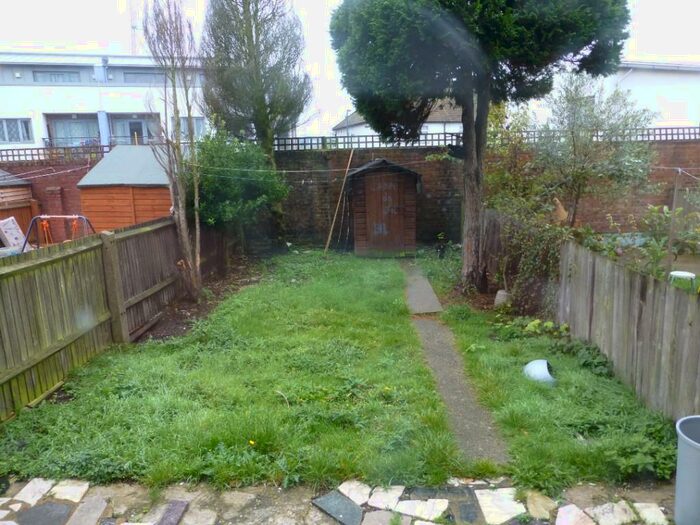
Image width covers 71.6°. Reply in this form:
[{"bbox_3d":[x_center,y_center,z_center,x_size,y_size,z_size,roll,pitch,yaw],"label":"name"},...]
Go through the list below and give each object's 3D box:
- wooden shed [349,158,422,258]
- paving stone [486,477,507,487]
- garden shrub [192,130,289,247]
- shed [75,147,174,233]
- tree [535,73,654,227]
[{"bbox_3d":[0.666,-1.131,9.829,1.420,1.890,1.200,-2,12,0],"label":"wooden shed"},{"bbox_3d":[0.850,1.290,2.835,0.125,0.030,0.090,-2,12,0],"label":"paving stone"},{"bbox_3d":[-2.091,-1.231,9.332,1.850,2.450,1.600,-2,12,0],"label":"garden shrub"},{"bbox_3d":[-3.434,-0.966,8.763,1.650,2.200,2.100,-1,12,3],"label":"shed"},{"bbox_3d":[4.109,-1.581,8.174,2.000,3.200,1.900,-2,12,0],"label":"tree"}]

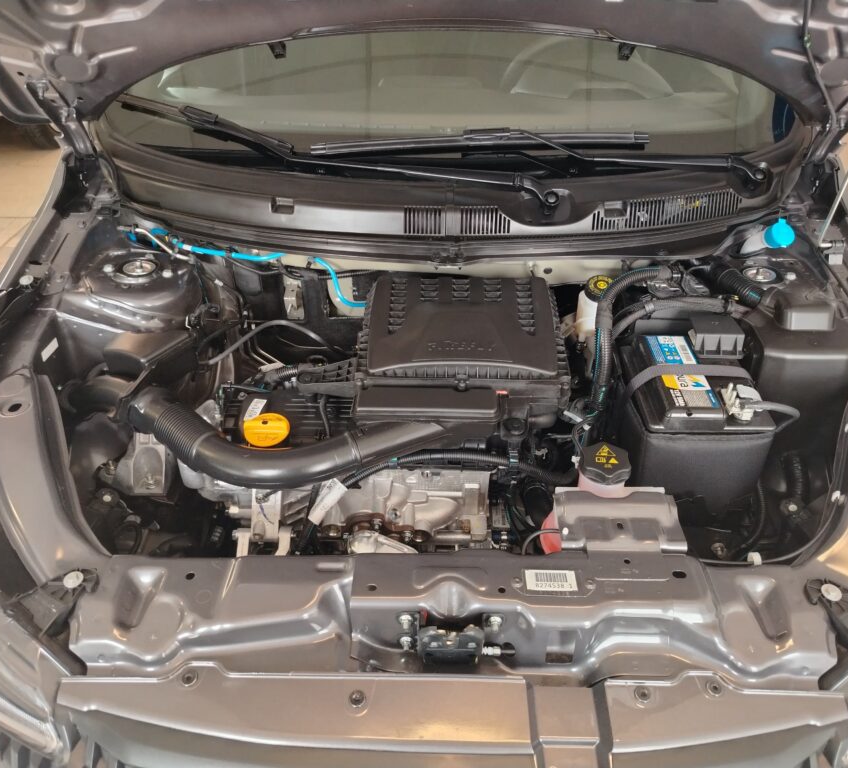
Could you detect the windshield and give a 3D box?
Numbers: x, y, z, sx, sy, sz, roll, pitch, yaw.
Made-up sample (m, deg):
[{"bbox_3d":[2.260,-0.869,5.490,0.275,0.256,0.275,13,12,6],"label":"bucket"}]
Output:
[{"bbox_3d":[0.051,-0.741,1.482,1.400,0.150,0.780,1,67,1],"label":"windshield"}]

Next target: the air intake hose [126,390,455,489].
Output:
[{"bbox_3d":[-0.188,0.068,0.956,0.440,0.090,0.155,1,37,1],"label":"air intake hose"}]

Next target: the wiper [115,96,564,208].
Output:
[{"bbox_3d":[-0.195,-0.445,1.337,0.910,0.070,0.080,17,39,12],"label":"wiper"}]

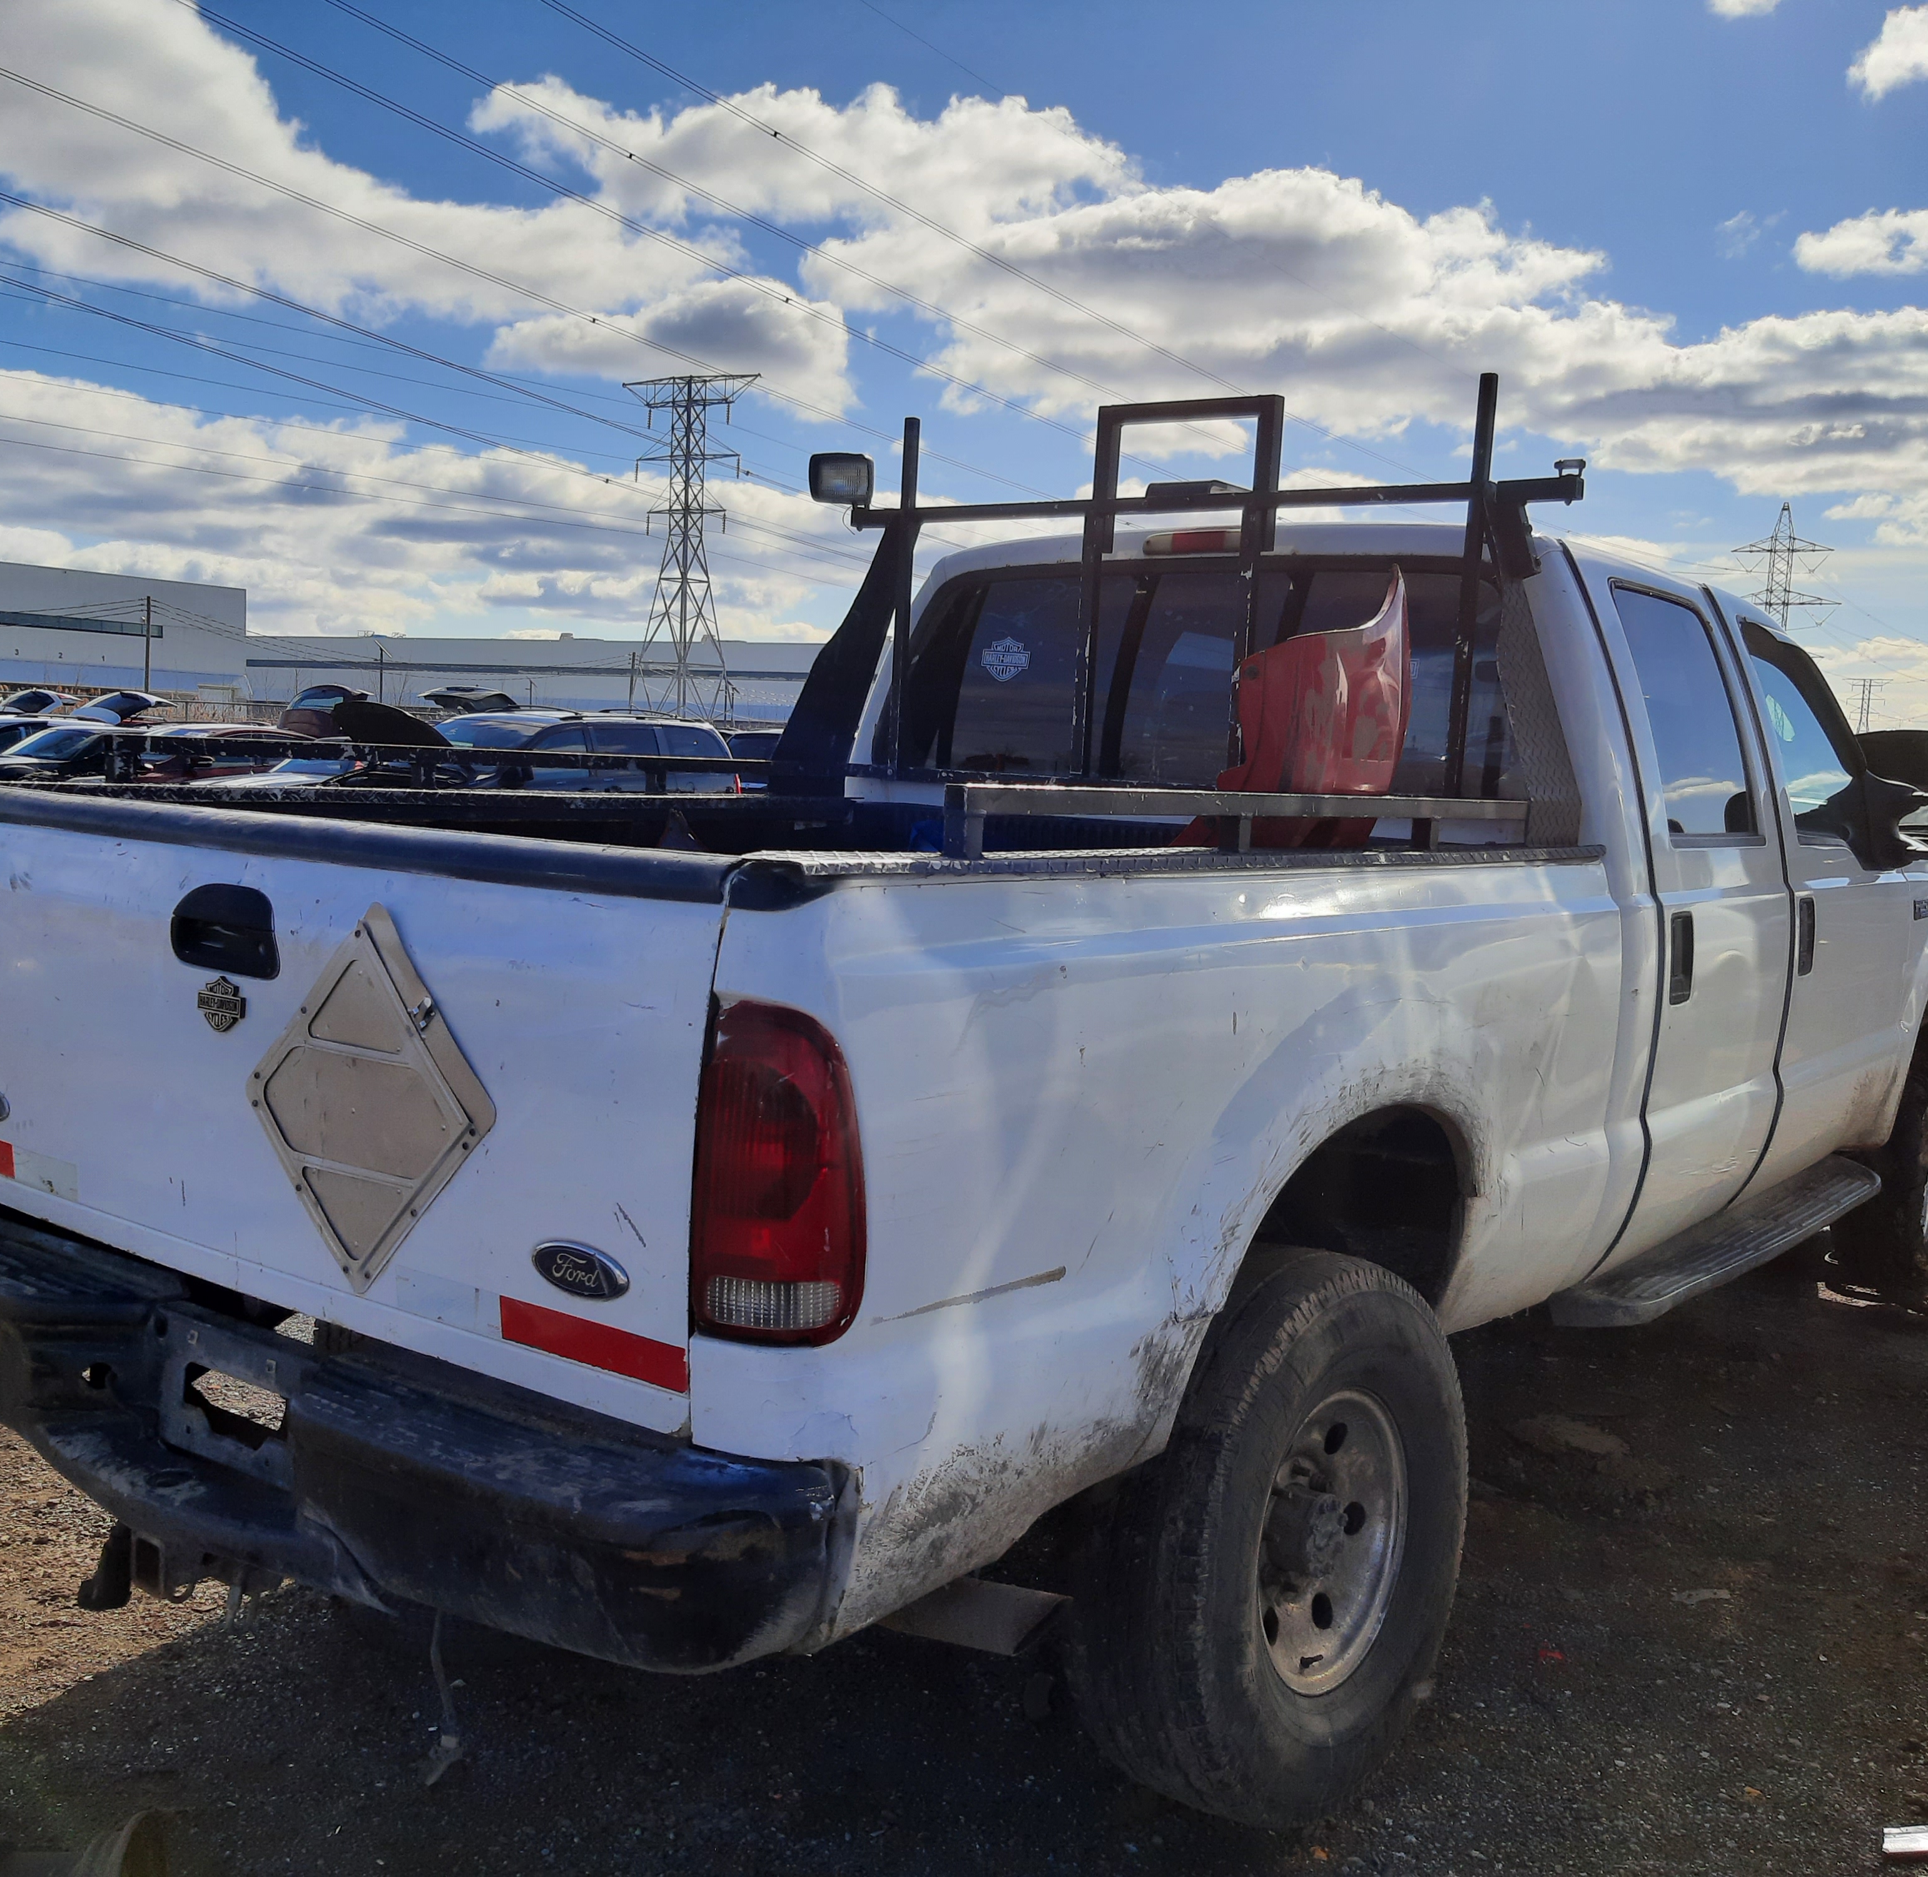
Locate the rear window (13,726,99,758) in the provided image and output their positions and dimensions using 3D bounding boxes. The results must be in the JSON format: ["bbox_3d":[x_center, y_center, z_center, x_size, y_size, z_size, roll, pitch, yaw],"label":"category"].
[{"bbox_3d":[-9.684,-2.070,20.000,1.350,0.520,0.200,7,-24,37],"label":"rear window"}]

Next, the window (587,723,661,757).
[{"bbox_3d":[-3.880,-2.241,21.500,0.070,0.470,1.100,-10,-4,41],"label":"window"}]

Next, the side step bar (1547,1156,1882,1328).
[{"bbox_3d":[1.753,0.658,4.280,0.210,0.095,2.020,7,6,37],"label":"side step bar"}]

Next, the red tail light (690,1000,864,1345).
[{"bbox_3d":[-0.162,0.223,1.782,0.155,0.355,0.130,7,6,37],"label":"red tail light"}]

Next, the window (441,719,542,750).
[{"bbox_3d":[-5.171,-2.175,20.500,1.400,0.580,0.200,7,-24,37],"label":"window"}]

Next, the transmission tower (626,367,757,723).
[{"bbox_3d":[-21.395,-27.918,144.410,13.800,30.000,7.000,6,7,34],"label":"transmission tower"}]

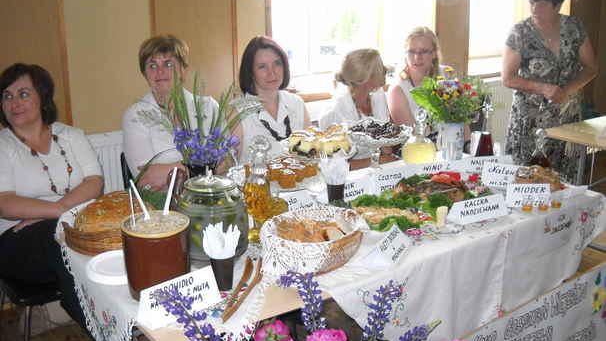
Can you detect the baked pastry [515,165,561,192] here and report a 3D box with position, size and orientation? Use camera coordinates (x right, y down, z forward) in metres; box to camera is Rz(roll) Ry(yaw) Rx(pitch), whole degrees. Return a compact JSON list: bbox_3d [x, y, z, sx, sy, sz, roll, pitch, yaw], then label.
[{"bbox_3d":[0.995,0.035,2.829,0.190,0.068,0.170,-6,17,-17],"label":"baked pastry"}]

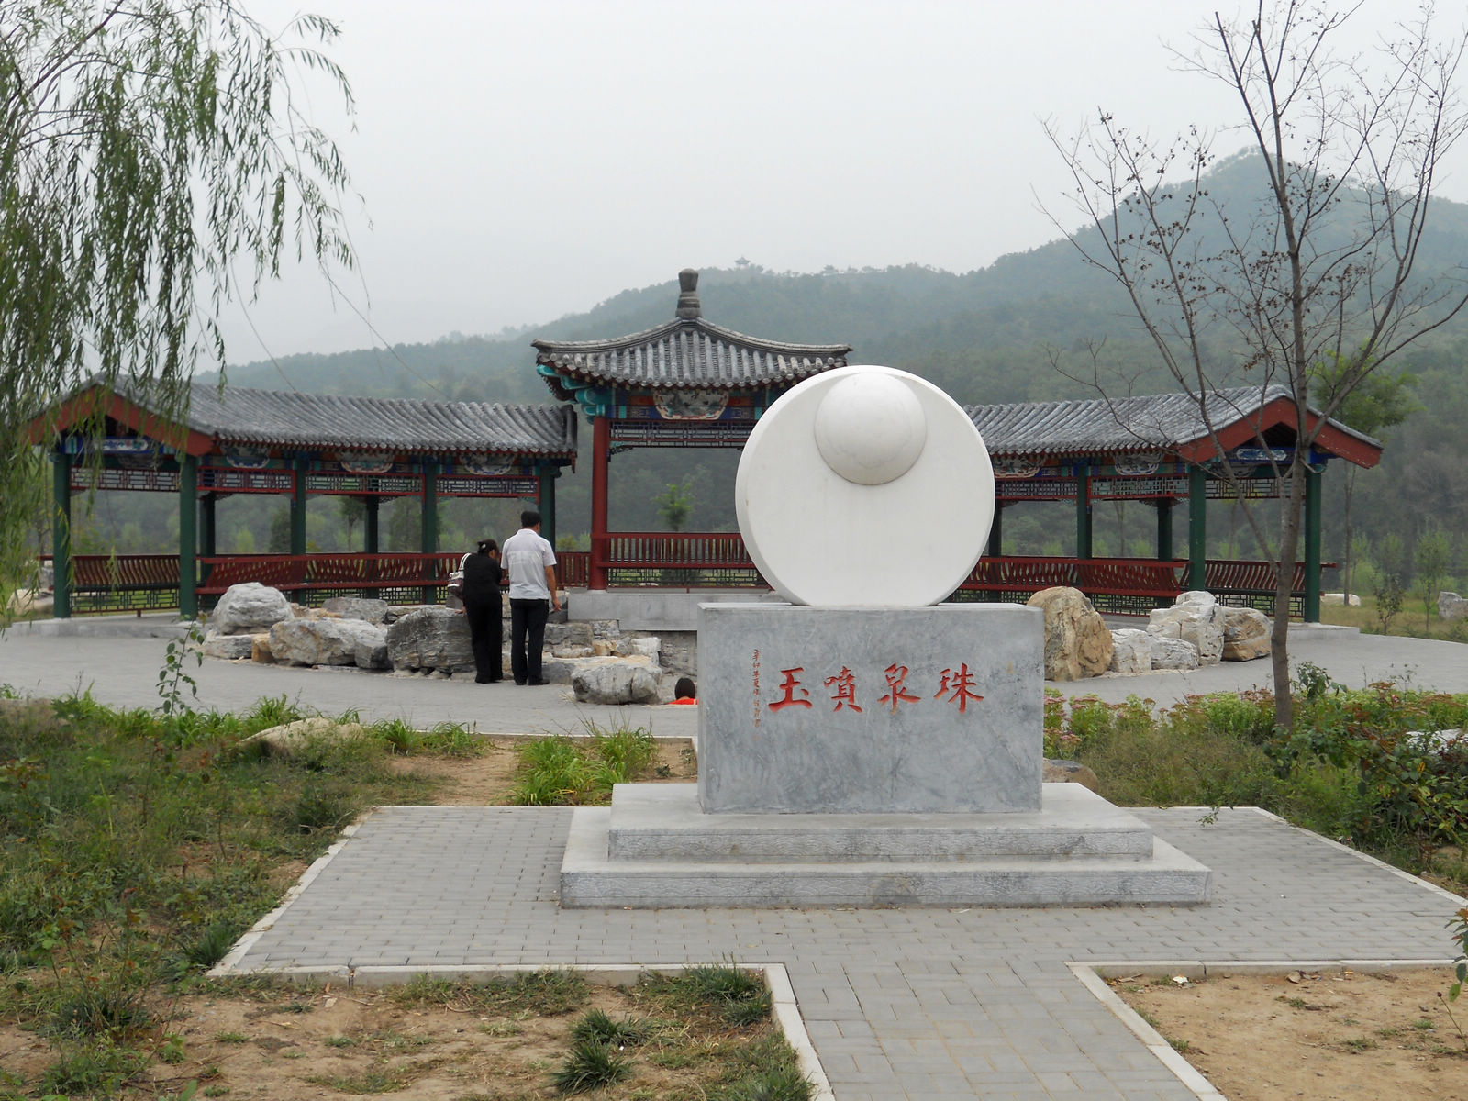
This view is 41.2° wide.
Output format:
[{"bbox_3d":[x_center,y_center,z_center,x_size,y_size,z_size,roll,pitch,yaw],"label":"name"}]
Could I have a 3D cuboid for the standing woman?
[{"bbox_3d":[-2.475,0.586,19.050,0.440,1.410,0.440,1,1,20],"label":"standing woman"}]

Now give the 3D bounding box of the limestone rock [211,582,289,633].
[{"bbox_3d":[-5.855,0.728,23.600,0.920,0.660,0.720,0,1,-3],"label":"limestone rock"}]

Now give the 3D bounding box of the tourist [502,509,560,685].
[{"bbox_3d":[-1.951,0.448,18.750,0.530,1.700,0.350,1,1,9],"label":"tourist"}]

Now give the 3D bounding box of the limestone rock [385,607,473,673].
[{"bbox_3d":[-3.215,0.948,20.846,1.000,0.700,0.720,1,1,15],"label":"limestone rock"}]

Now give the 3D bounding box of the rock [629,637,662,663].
[{"bbox_3d":[-0.884,0.993,19.400,0.320,0.270,0.280,0,1,-3],"label":"rock"}]

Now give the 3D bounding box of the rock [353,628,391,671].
[{"bbox_3d":[-3.891,1.062,21.018,0.400,0.460,0.450,1,1,15],"label":"rock"}]

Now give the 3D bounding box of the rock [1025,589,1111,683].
[{"bbox_3d":[3.456,0.846,20.200,0.920,0.950,0.720,0,1,-3],"label":"rock"}]

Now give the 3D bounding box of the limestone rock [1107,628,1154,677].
[{"bbox_3d":[4.338,1.085,21.409,0.510,0.510,0.480,0,1,-15],"label":"limestone rock"}]

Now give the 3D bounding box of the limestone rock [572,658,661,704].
[{"bbox_3d":[-1.047,1.135,17.200,0.800,0.380,0.550,0,1,-3],"label":"limestone rock"}]

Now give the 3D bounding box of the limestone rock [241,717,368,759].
[{"bbox_3d":[-2.936,1.261,13.335,0.860,0.310,0.520,0,1,0],"label":"limestone rock"}]

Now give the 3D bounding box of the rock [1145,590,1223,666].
[{"bbox_3d":[5.270,0.892,22.750,0.850,0.820,0.700,0,1,-3],"label":"rock"}]

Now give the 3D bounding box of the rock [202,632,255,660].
[{"bbox_3d":[-5.845,1.096,22.573,0.600,0.330,0.480,1,1,20],"label":"rock"}]

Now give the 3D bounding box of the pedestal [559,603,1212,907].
[{"bbox_3d":[0.595,0.860,8.920,2.684,1.199,1.830,0,1,-3],"label":"pedestal"}]

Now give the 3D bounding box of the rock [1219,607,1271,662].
[{"bbox_3d":[6.221,0.995,23.739,0.620,0.660,0.600,0,1,-15],"label":"rock"}]

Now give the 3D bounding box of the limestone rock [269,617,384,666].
[{"bbox_3d":[-4.576,1.007,21.902,1.220,0.540,0.680,1,1,15],"label":"limestone rock"}]

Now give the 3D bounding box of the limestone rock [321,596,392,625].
[{"bbox_3d":[-4.874,0.865,25.200,0.900,0.460,0.600,0,1,-3],"label":"limestone rock"}]

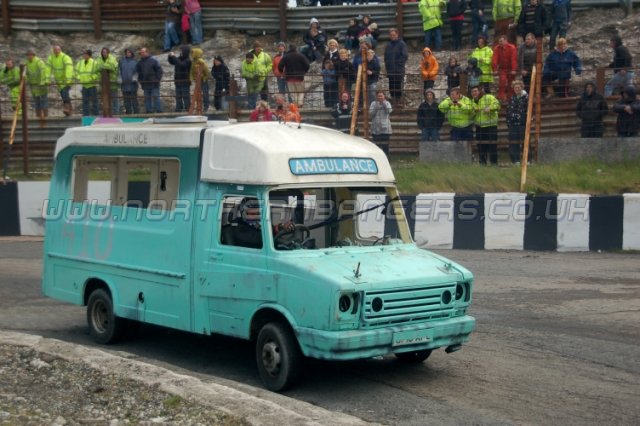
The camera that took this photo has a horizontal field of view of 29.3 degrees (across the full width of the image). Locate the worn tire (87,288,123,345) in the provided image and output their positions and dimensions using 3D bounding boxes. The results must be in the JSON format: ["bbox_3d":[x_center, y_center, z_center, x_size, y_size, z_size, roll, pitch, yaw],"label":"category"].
[{"bbox_3d":[-2.519,1.229,14.500,0.190,0.660,0.660,-2,4,-39],"label":"worn tire"}]

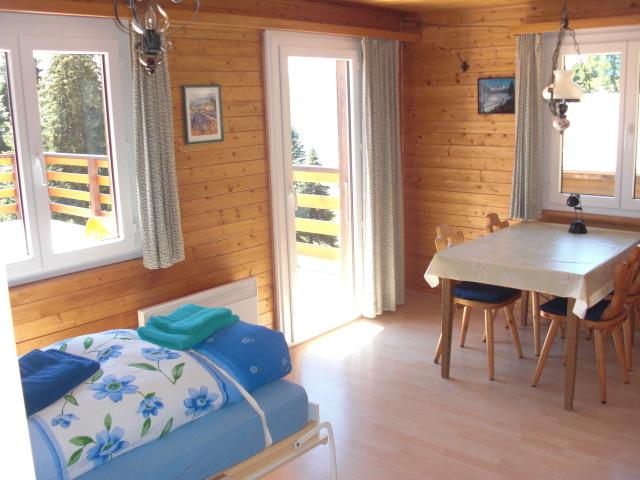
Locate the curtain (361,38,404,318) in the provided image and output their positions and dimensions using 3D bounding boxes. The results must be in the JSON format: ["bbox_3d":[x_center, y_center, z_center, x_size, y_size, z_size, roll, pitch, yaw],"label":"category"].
[{"bbox_3d":[0.475,-0.442,4.931,0.117,2.025,0.428,8,16,41],"label":"curtain"}]

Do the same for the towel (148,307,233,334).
[{"bbox_3d":[-0.577,0.350,2.973,0.250,0.057,0.275,6,14,33],"label":"towel"}]

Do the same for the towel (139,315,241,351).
[{"bbox_3d":[-0.581,0.393,2.960,0.296,0.067,0.342,6,14,33],"label":"towel"}]

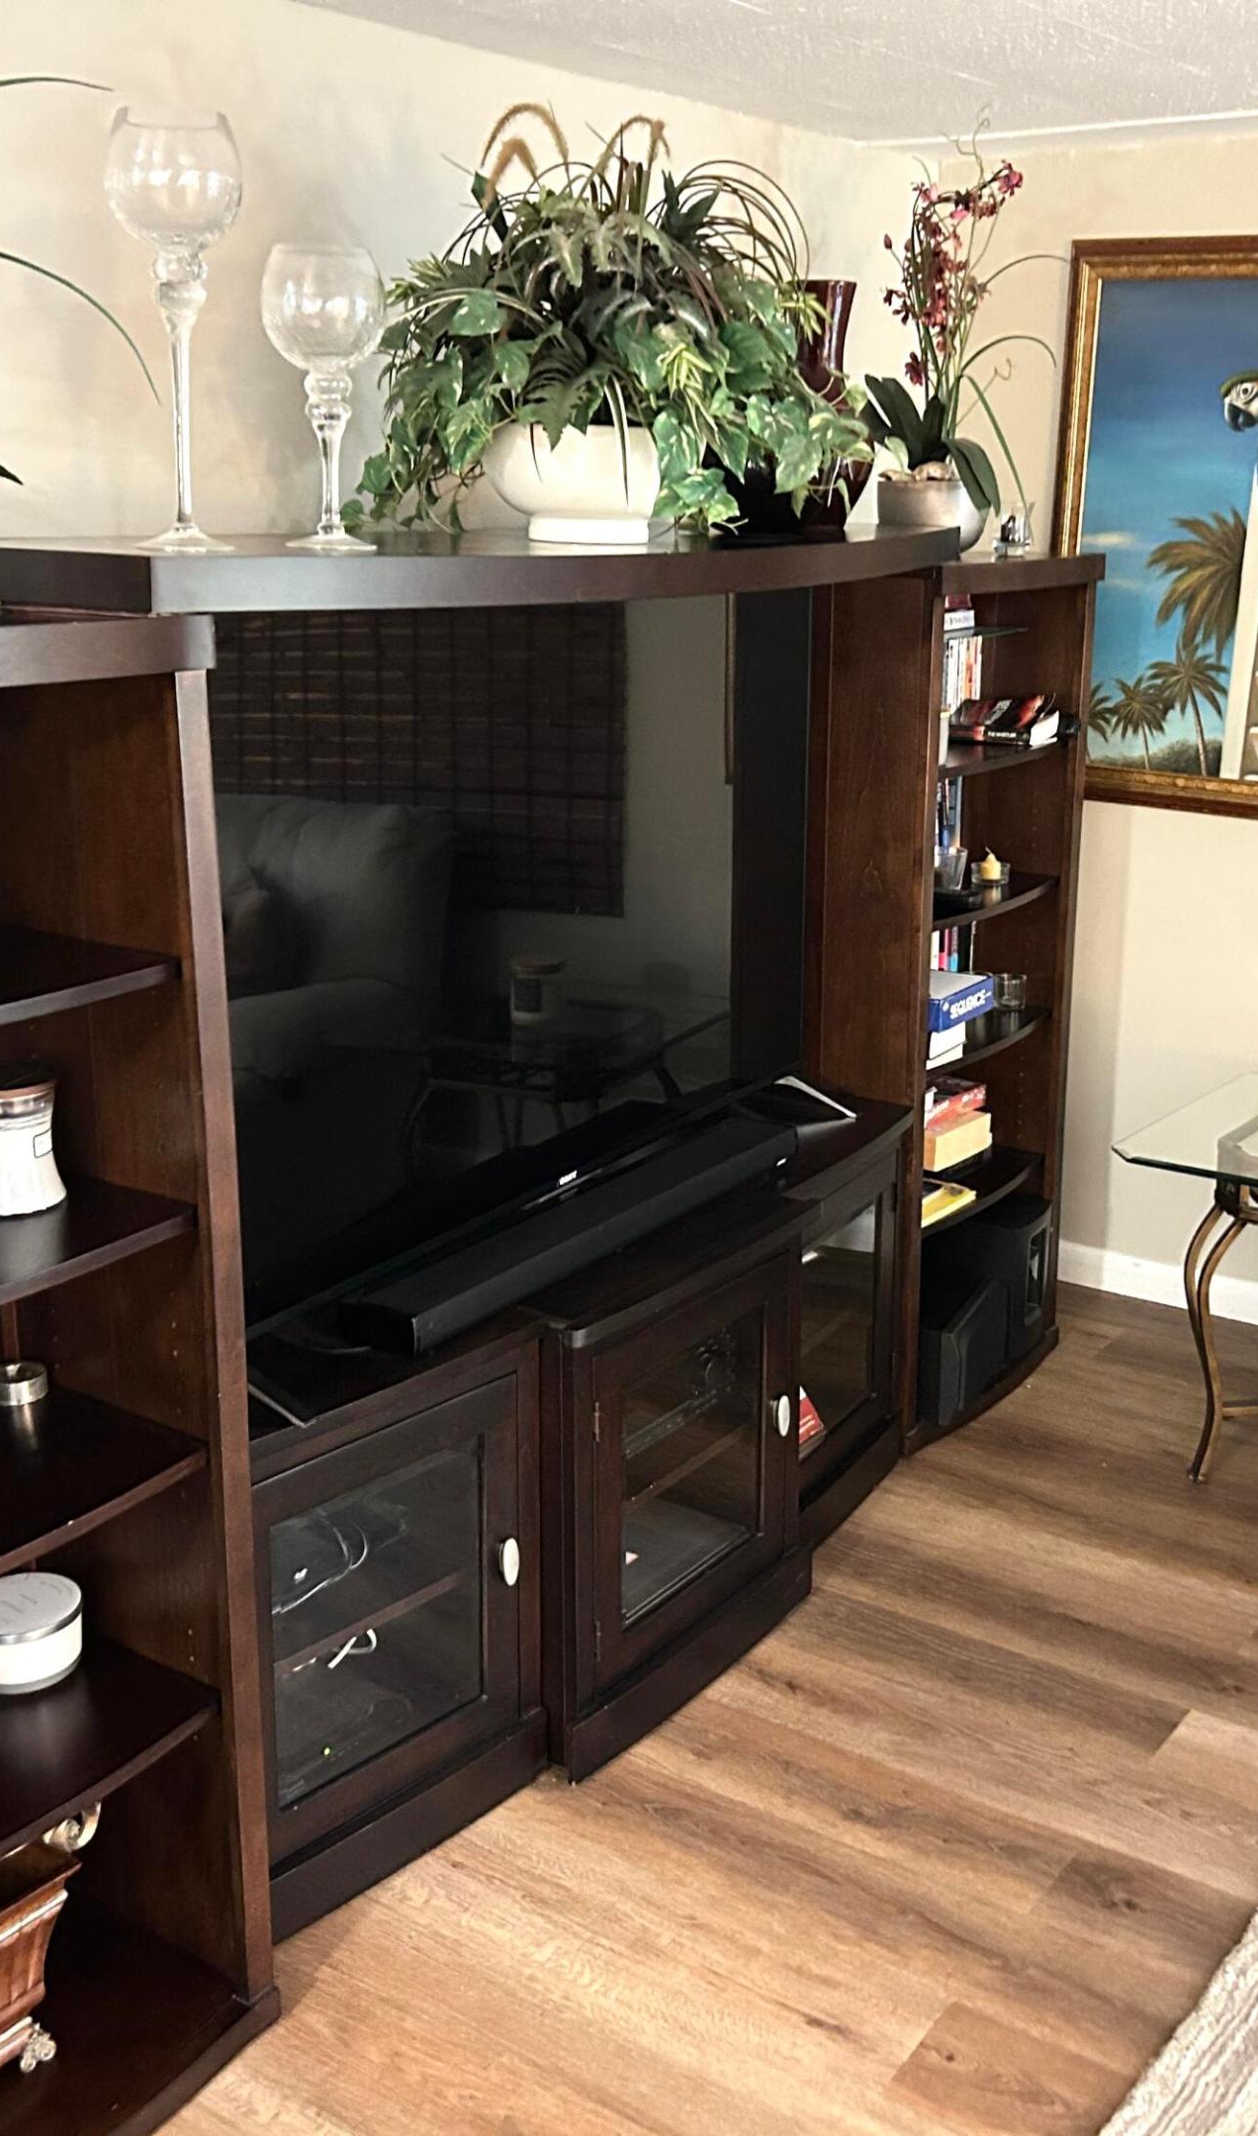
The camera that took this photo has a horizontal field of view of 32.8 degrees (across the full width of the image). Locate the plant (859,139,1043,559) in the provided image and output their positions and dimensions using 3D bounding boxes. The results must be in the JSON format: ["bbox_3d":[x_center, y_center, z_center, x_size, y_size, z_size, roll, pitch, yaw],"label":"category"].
[{"bbox_3d":[0.528,-1.168,3.497,0.281,0.646,0.314,10,19,32],"label":"plant"}]

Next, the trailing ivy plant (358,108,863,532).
[{"bbox_3d":[-0.026,-0.894,2.595,0.578,0.487,0.643,10,19,32],"label":"trailing ivy plant"}]

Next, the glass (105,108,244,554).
[{"bbox_3d":[-0.445,-0.706,2.062,0.132,0.400,0.132,0,16,0],"label":"glass"}]

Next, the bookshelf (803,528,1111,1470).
[{"bbox_3d":[0.535,-0.137,3.784,0.338,1.495,0.619,10,19,32],"label":"bookshelf"}]

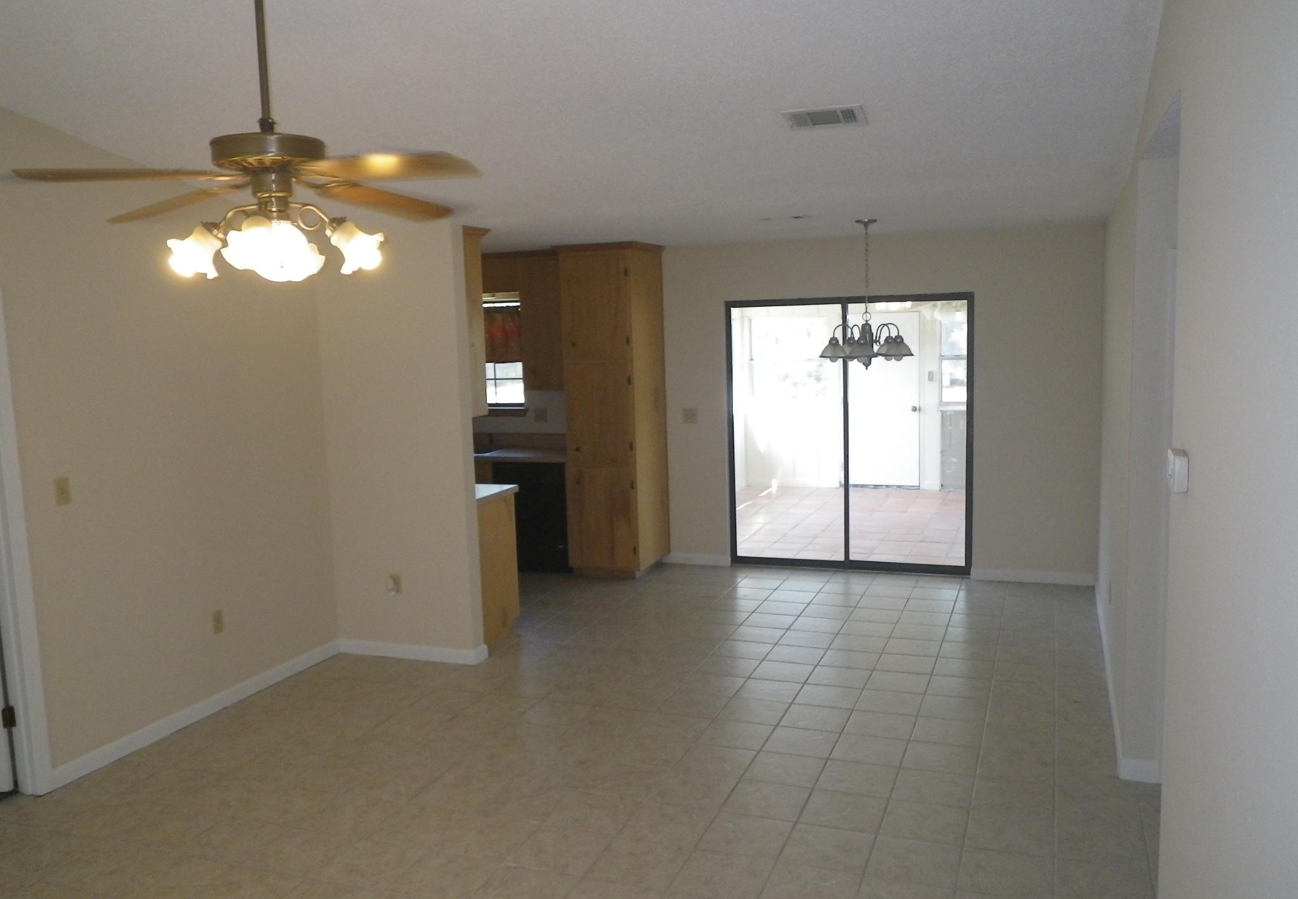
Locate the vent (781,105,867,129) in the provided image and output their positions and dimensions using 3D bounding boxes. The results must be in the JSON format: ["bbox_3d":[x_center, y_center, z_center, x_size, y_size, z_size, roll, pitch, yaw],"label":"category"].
[{"bbox_3d":[0.678,-1.269,4.025,0.300,0.020,0.175,1,-6,21],"label":"vent"}]

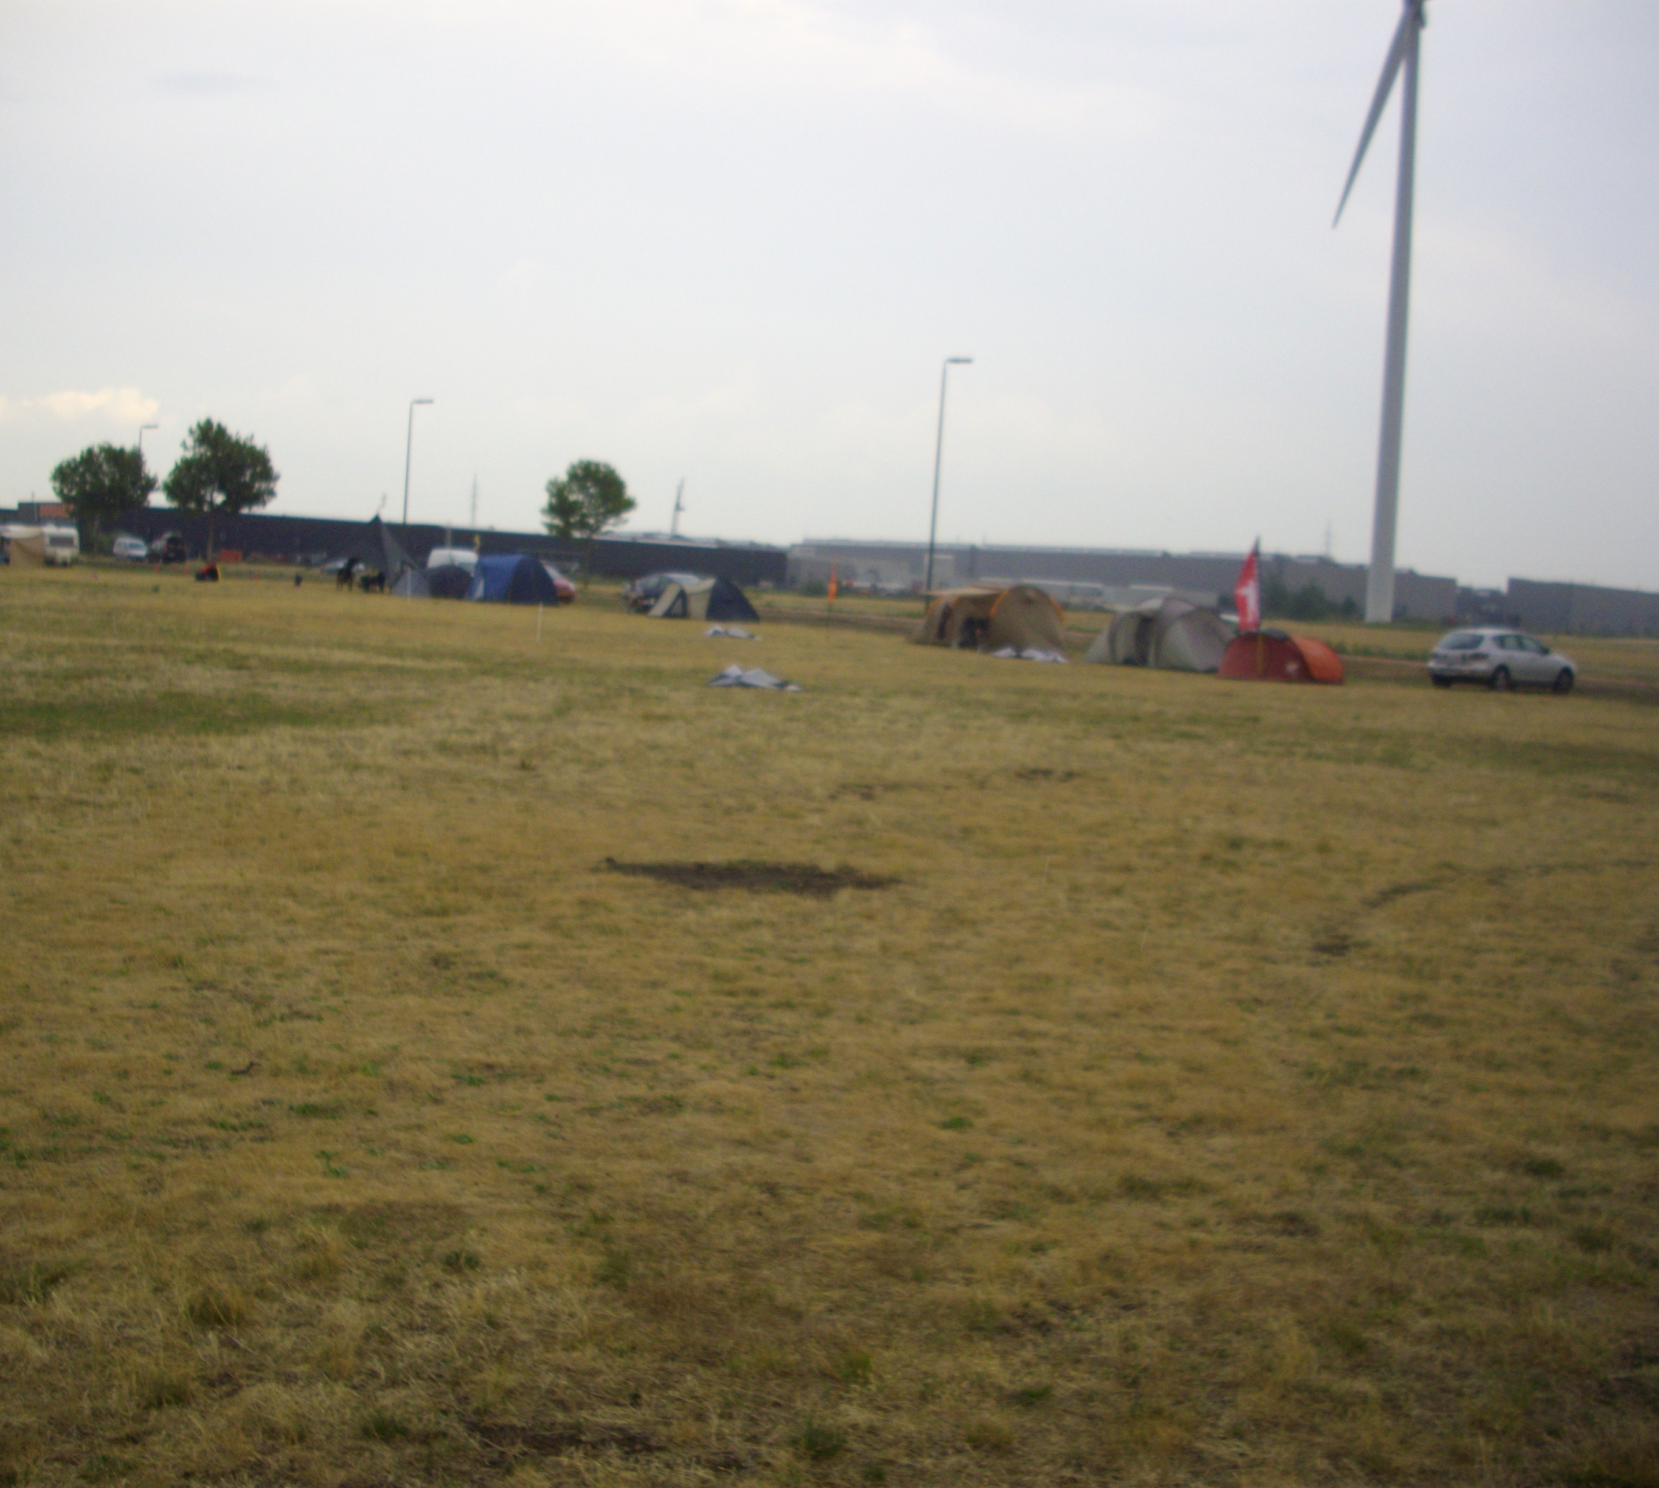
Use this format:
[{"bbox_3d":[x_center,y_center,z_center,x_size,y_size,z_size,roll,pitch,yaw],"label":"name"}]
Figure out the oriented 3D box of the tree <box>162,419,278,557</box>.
[{"bbox_3d":[-49.468,-20.554,172.000,9.200,11.500,9.200,2,5,-16],"label":"tree"}]

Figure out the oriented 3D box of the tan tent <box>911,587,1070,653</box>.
[{"bbox_3d":[4.562,-3.610,60.300,3.400,1.920,2.800,7,6,43],"label":"tan tent"}]

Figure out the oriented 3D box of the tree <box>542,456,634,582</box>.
[{"bbox_3d":[-17.103,-15.650,150.000,6.600,8.900,6.600,3,4,-6],"label":"tree"}]

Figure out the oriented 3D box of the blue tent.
[{"bbox_3d":[-13.320,-7.017,90.000,3.200,2.050,2.700,2,5,-18],"label":"blue tent"}]

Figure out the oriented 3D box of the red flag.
[{"bbox_3d":[10.046,-3.802,51.000,0.650,2.150,0.120,5,5,14],"label":"red flag"}]

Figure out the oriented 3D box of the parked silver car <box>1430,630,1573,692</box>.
[{"bbox_3d":[16.914,-2.105,53.200,4.450,1.470,1.760,0,6,-41],"label":"parked silver car"}]

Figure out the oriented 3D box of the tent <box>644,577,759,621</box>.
[{"bbox_3d":[-4.825,-5.636,81.000,3.900,1.680,2.600,1,5,-32],"label":"tent"}]

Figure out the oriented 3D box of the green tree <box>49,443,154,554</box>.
[{"bbox_3d":[-60.266,-20.292,176.000,8.600,9.500,8.600,2,5,-19],"label":"green tree"}]

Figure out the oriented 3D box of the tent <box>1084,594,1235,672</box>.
[{"bbox_3d":[8.707,-2.968,55.800,3.600,1.820,2.800,5,5,23],"label":"tent"}]

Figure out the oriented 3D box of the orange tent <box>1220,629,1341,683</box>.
[{"bbox_3d":[10.695,-2.144,50.200,2.300,1.270,2.300,6,5,33],"label":"orange tent"}]

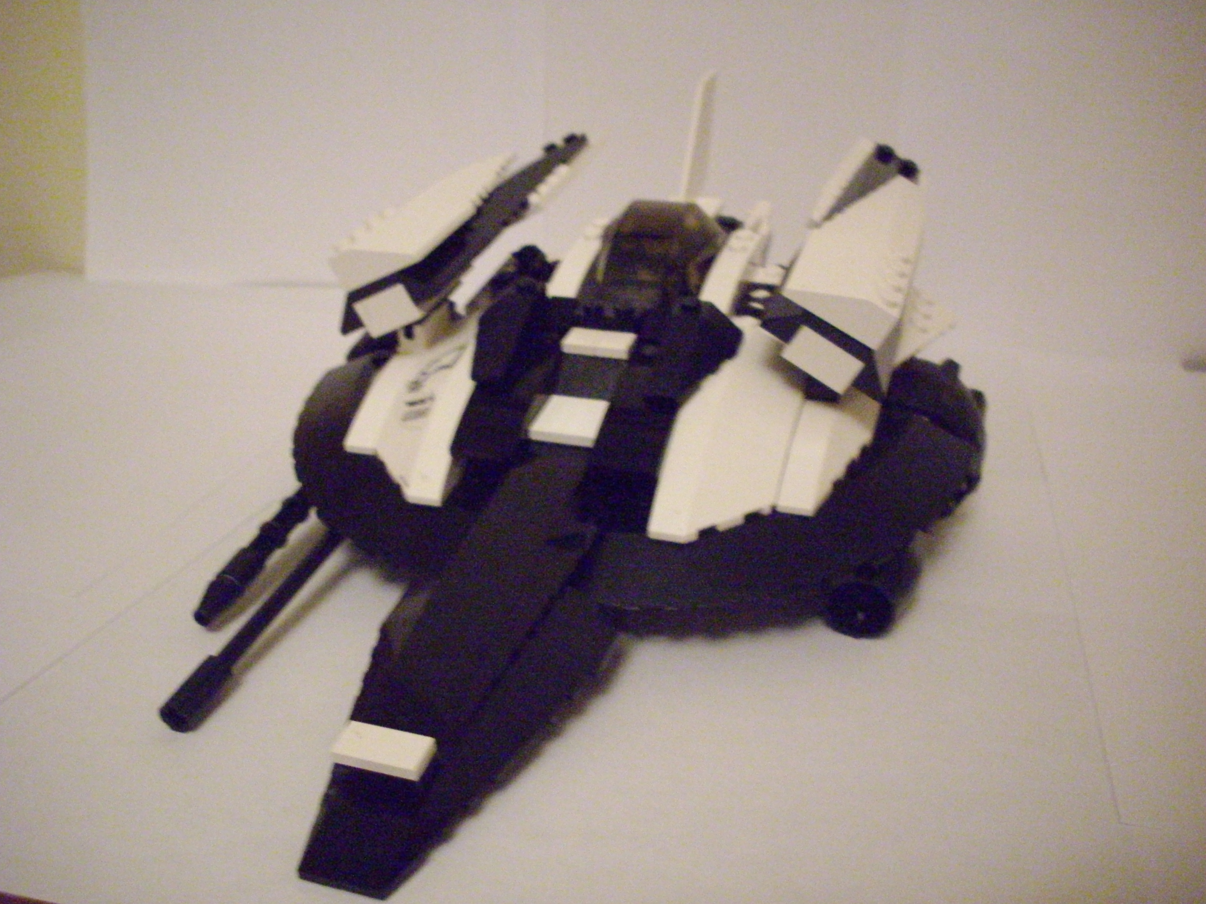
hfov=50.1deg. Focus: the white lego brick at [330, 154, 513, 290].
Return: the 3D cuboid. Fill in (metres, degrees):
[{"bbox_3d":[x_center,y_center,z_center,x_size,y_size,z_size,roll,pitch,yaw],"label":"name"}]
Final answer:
[{"bbox_3d":[-0.042,-0.069,0.349,0.024,0.010,0.084,-18,23,30],"label":"white lego brick"}]

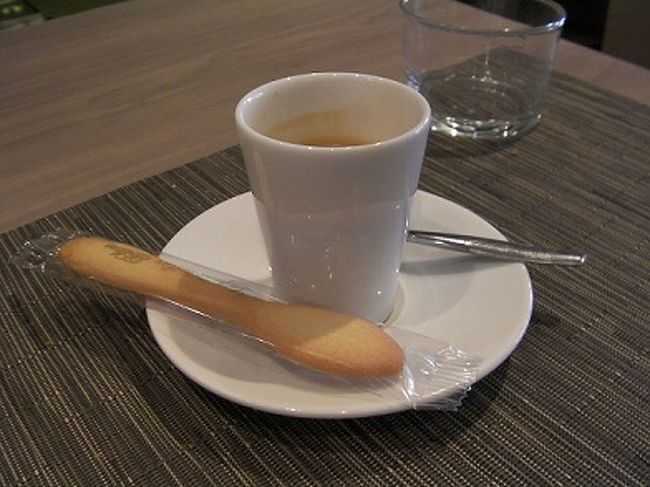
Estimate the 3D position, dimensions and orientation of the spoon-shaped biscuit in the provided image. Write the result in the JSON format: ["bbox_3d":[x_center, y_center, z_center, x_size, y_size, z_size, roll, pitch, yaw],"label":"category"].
[{"bbox_3d":[-0.035,0.019,0.232,0.126,0.010,0.018,15,38,19],"label":"spoon-shaped biscuit"}]

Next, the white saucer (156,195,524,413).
[{"bbox_3d":[0.005,0.018,0.253,0.132,0.018,0.132,-1,34,1],"label":"white saucer"}]

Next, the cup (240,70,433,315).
[{"bbox_3d":[0.004,-0.010,0.234,0.058,0.074,0.058,-1,34,1],"label":"cup"}]

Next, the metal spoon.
[{"bbox_3d":[0.036,0.002,0.261,0.113,0.011,0.021,5,34,15],"label":"metal spoon"}]

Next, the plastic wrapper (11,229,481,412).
[{"bbox_3d":[-0.033,0.022,0.230,0.161,0.012,0.026,13,37,18],"label":"plastic wrapper"}]

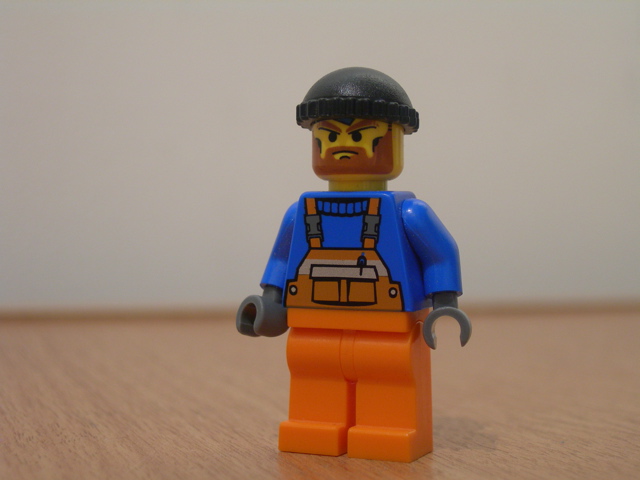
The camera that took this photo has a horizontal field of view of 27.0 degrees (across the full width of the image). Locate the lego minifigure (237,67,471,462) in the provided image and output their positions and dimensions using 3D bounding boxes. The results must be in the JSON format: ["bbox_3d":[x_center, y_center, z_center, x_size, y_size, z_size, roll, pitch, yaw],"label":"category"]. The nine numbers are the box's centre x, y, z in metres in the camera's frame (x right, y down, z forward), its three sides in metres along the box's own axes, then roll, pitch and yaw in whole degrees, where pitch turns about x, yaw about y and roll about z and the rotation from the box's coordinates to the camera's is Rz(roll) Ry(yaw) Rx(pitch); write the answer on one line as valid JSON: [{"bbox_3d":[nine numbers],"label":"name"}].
[{"bbox_3d":[0.004,0.002,0.147,0.026,0.043,0.014,1,2,24],"label":"lego minifigure"}]

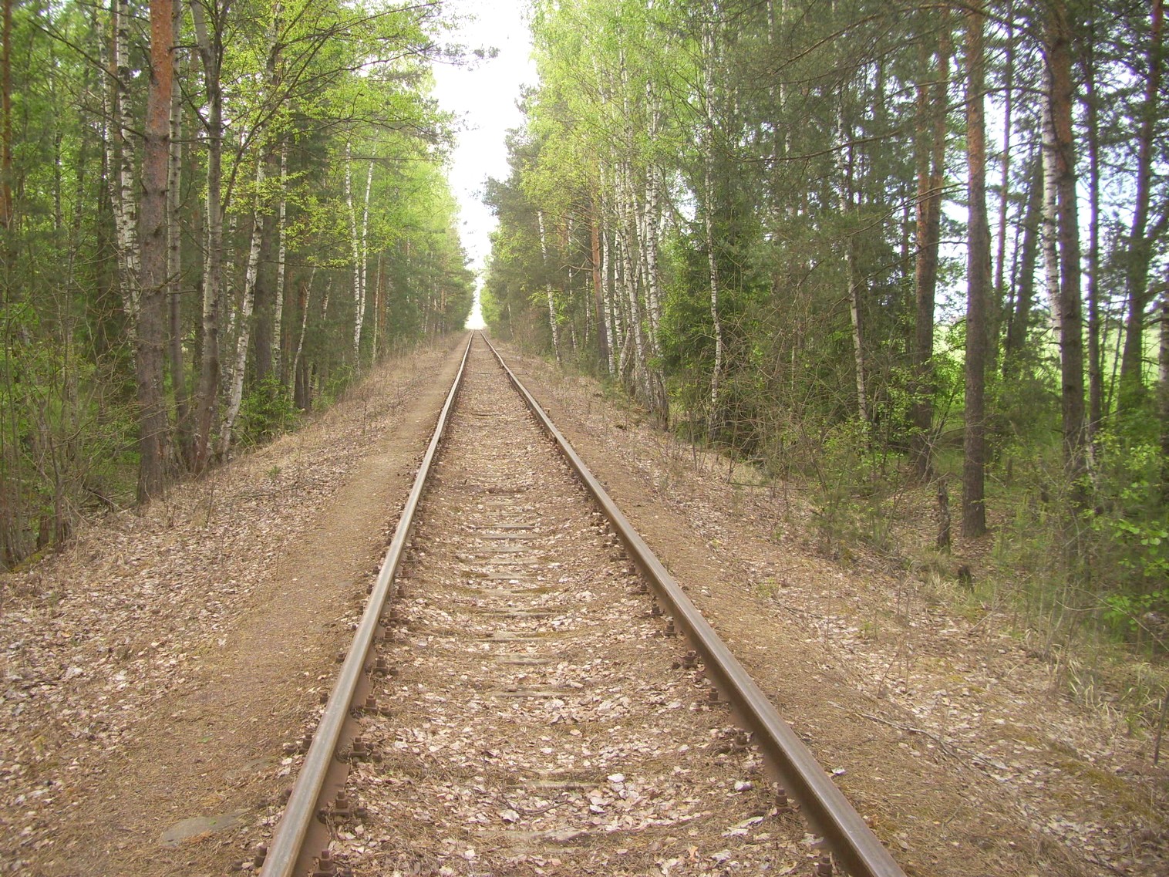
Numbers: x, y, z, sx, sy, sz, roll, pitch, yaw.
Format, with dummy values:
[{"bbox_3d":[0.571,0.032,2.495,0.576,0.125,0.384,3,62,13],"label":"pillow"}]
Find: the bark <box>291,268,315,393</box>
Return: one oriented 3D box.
[{"bbox_3d":[-8.267,-3.194,33.850,0.190,3.740,0.170,11,5,-1],"label":"bark"}]

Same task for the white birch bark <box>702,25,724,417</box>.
[{"bbox_3d":[2.813,-4.694,25.165,0.270,8.470,0.220,-1,6,0],"label":"white birch bark"}]

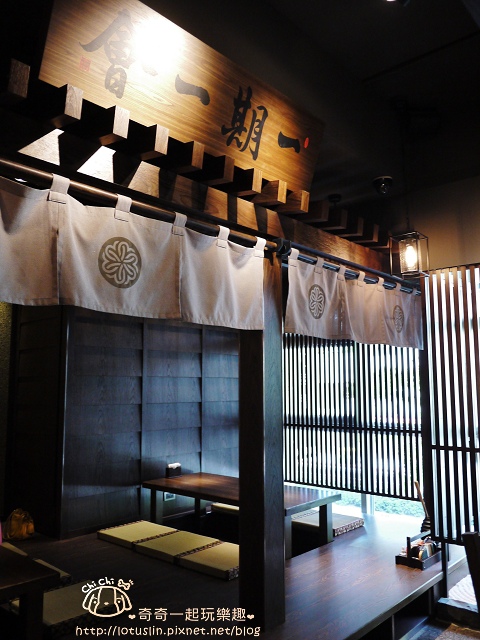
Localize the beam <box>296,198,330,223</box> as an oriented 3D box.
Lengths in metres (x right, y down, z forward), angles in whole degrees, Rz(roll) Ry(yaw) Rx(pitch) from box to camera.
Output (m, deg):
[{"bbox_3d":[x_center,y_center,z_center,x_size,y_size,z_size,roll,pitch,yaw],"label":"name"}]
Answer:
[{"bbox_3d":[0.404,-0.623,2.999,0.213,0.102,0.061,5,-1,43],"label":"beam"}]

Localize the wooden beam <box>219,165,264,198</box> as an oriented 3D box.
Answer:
[{"bbox_3d":[0.005,-0.674,2.564,0.213,0.102,0.061,5,-1,43],"label":"wooden beam"}]

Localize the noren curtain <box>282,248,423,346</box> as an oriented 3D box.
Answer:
[{"bbox_3d":[0.823,-0.081,3.384,0.067,0.470,1.696,-6,-9,42],"label":"noren curtain"}]

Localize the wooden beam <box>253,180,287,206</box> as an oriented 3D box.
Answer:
[{"bbox_3d":[0.143,-0.657,2.714,0.213,0.102,0.061,5,-1,43],"label":"wooden beam"}]

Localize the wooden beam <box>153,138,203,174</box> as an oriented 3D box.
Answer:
[{"bbox_3d":[-0.258,-0.709,2.278,0.213,0.102,0.061,5,-1,43],"label":"wooden beam"}]

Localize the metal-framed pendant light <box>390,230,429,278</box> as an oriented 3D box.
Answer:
[{"bbox_3d":[1.082,-0.415,3.294,0.178,0.250,0.172,-6,-9,42],"label":"metal-framed pendant light"}]

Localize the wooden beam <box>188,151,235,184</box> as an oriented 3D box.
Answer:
[{"bbox_3d":[-0.126,-0.692,2.421,0.213,0.102,0.061,5,-1,43],"label":"wooden beam"}]

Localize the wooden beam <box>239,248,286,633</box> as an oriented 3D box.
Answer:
[{"bbox_3d":[0.117,0.563,2.759,0.171,1.976,0.159,-6,-9,42],"label":"wooden beam"}]

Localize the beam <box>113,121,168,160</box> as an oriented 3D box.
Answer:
[{"bbox_3d":[-0.386,-0.725,2.137,0.213,0.102,0.061,5,-1,43],"label":"beam"}]

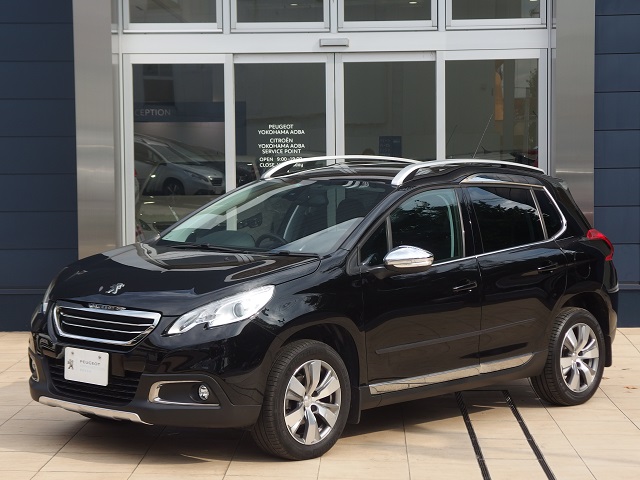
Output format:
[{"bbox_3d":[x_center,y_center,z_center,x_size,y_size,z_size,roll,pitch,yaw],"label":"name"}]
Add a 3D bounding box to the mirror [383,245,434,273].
[{"bbox_3d":[0.479,0.100,8.524,0.220,0.145,0.165,3,4,41],"label":"mirror"}]

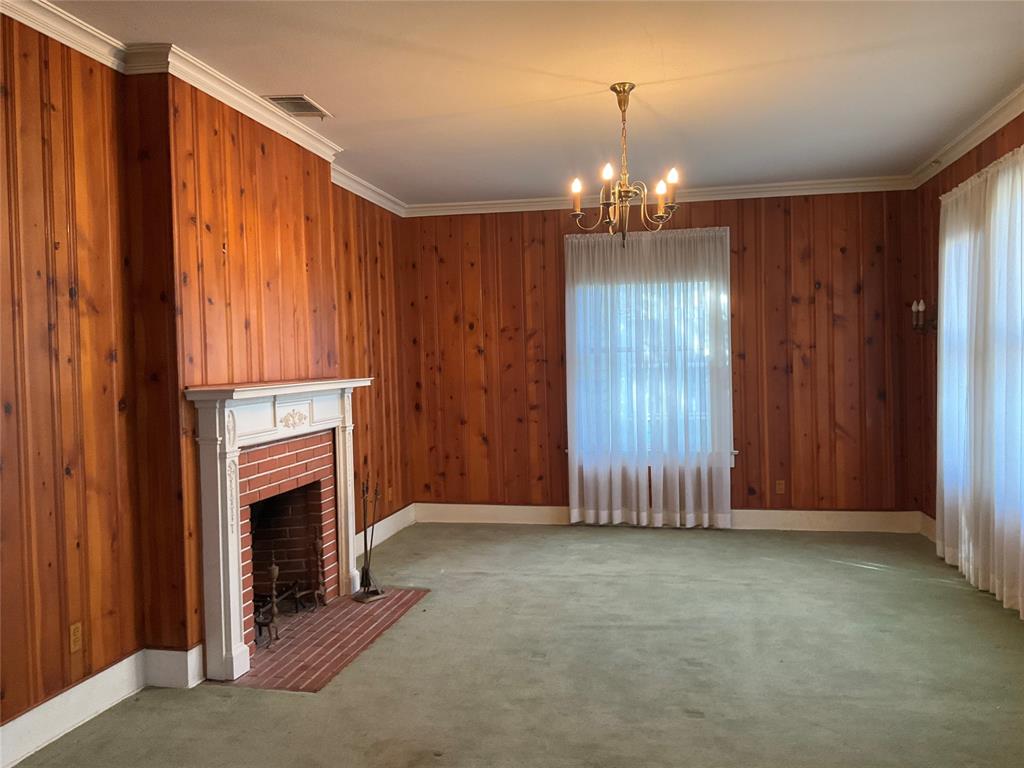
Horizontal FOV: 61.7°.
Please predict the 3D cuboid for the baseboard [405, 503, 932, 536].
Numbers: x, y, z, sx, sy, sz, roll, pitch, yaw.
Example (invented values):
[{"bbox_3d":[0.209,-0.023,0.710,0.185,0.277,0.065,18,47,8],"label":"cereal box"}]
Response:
[{"bbox_3d":[1.190,1.137,7.286,4.247,0.170,0.030,-1,1,11],"label":"baseboard"}]

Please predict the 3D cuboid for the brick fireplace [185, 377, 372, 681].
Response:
[{"bbox_3d":[-1.162,0.666,4.680,0.247,1.341,1.746,-1,1,11],"label":"brick fireplace"}]

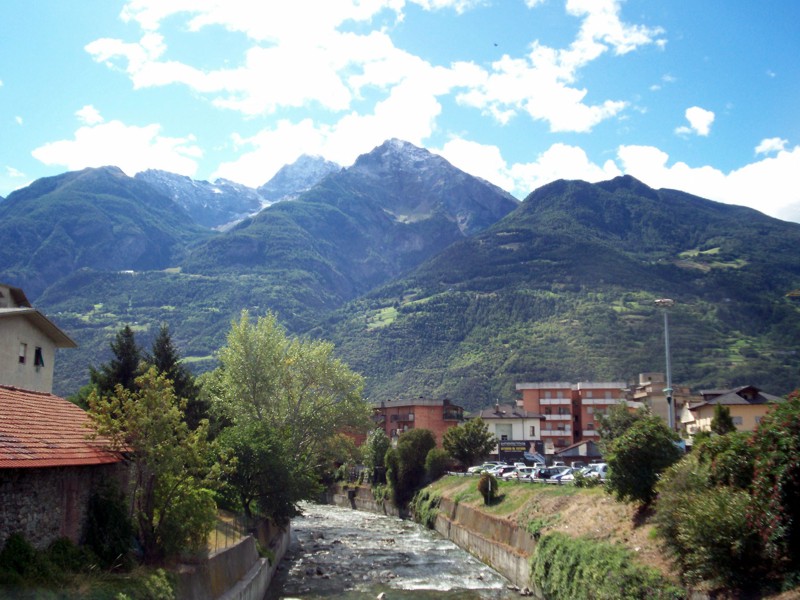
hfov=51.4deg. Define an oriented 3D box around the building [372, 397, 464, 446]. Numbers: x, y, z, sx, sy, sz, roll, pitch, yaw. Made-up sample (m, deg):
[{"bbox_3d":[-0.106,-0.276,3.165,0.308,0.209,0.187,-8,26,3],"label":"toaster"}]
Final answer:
[{"bbox_3d":[3.579,25.821,160.953,16.500,12.820,13.000,-4,-10,20],"label":"building"}]

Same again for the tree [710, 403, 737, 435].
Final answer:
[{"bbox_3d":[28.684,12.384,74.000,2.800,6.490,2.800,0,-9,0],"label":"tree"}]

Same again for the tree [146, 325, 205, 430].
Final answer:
[{"bbox_3d":[-17.019,9.209,63.357,5.600,14.990,5.600,0,-10,0],"label":"tree"}]

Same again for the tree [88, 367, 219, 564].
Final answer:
[{"bbox_3d":[-11.195,7.429,37.787,5.900,8.730,5.900,0,-10,0],"label":"tree"}]

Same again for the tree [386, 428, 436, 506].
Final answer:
[{"bbox_3d":[1.329,19.260,96.125,5.600,8.730,5.600,0,-10,0],"label":"tree"}]

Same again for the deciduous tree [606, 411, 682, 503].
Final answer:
[{"bbox_3d":[19.316,12.541,66.000,6.500,7.170,6.200,0,-9,0],"label":"deciduous tree"}]

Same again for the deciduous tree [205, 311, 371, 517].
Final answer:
[{"bbox_3d":[-9.388,9.297,69.430,13.300,16.710,13.300,0,-10,0],"label":"deciduous tree"}]

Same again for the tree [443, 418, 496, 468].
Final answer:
[{"bbox_3d":[9.022,18.609,108.000,7.000,6.910,6.700,0,-9,0],"label":"tree"}]

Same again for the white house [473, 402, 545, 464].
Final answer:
[{"bbox_3d":[14.977,19.096,117.000,10.800,9.020,9.000,1,-9,-6],"label":"white house"}]

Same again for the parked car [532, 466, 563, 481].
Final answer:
[{"bbox_3d":[15.737,18.350,87.000,3.900,1.540,1.700,3,-10,-15],"label":"parked car"}]

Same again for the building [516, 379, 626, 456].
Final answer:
[{"bbox_3d":[33.944,24.834,164.675,21.500,16.030,13.000,-2,-10,11],"label":"building"}]

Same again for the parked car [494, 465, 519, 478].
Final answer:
[{"bbox_3d":[12.368,20.586,98.941,4.100,1.500,1.750,4,-10,-20],"label":"parked car"}]

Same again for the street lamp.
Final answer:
[{"bbox_3d":[25.817,8.775,80.000,1.900,18.090,1.900,0,-9,0],"label":"street lamp"}]

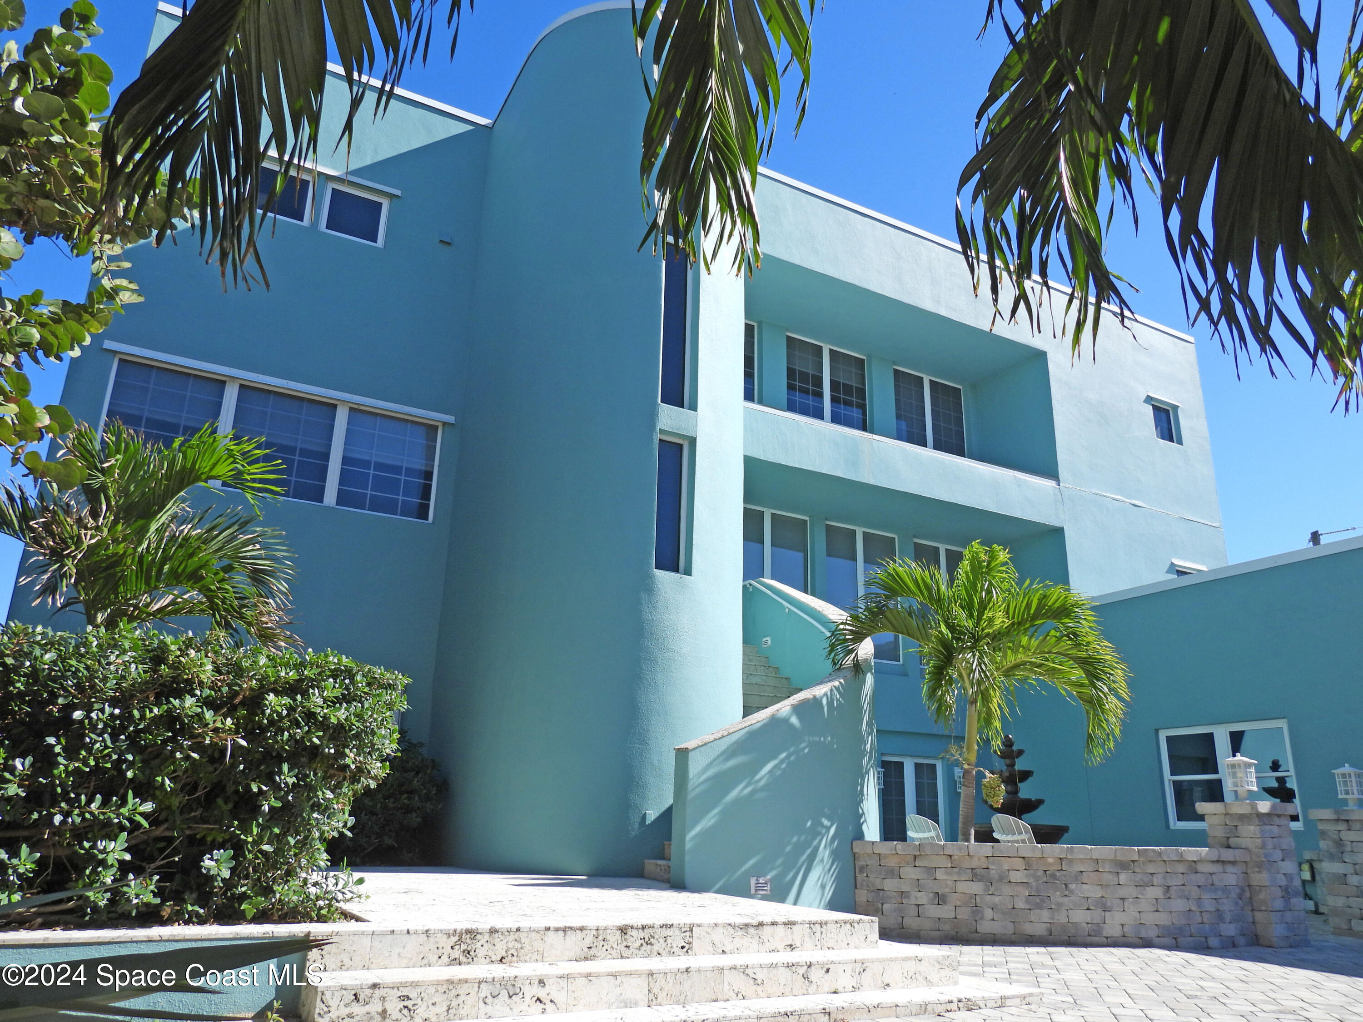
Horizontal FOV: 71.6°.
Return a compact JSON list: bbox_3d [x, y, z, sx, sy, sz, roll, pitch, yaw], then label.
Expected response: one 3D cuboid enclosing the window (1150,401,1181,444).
[{"bbox_3d":[10.092,-1.780,19.746,0.856,0.794,0.140,11,-20,-26],"label":"window"}]

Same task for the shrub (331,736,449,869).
[{"bbox_3d":[-3.345,3.201,10.551,1.350,1.371,1.250,11,-20,-26],"label":"shrub"}]

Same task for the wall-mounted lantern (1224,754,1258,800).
[{"bbox_3d":[5.372,2.563,9.086,0.235,0.444,0.235,11,-20,-26],"label":"wall-mounted lantern"}]

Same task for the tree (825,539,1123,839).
[{"bbox_3d":[2.999,2.179,9.561,2.950,3.819,2.750,-4,-19,17],"label":"tree"}]

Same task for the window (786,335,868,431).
[{"bbox_3d":[2.835,-2.430,18.412,1.930,1.720,0.120,11,-20,-26],"label":"window"}]

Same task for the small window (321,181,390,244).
[{"bbox_3d":[-4.668,-4.249,13.553,0.873,0.829,0.120,11,-20,-26],"label":"small window"}]

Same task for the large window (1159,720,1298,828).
[{"bbox_3d":[8.007,3.890,13.854,0.120,1.469,1.989,11,-20,-26],"label":"large window"}]

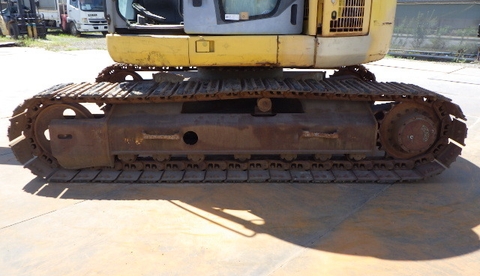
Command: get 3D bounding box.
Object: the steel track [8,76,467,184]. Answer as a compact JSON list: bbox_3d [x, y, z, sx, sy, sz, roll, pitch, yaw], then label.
[{"bbox_3d":[-0.018,-0.073,3.232,3.540,0.730,0.510,0,18,0],"label":"steel track"}]

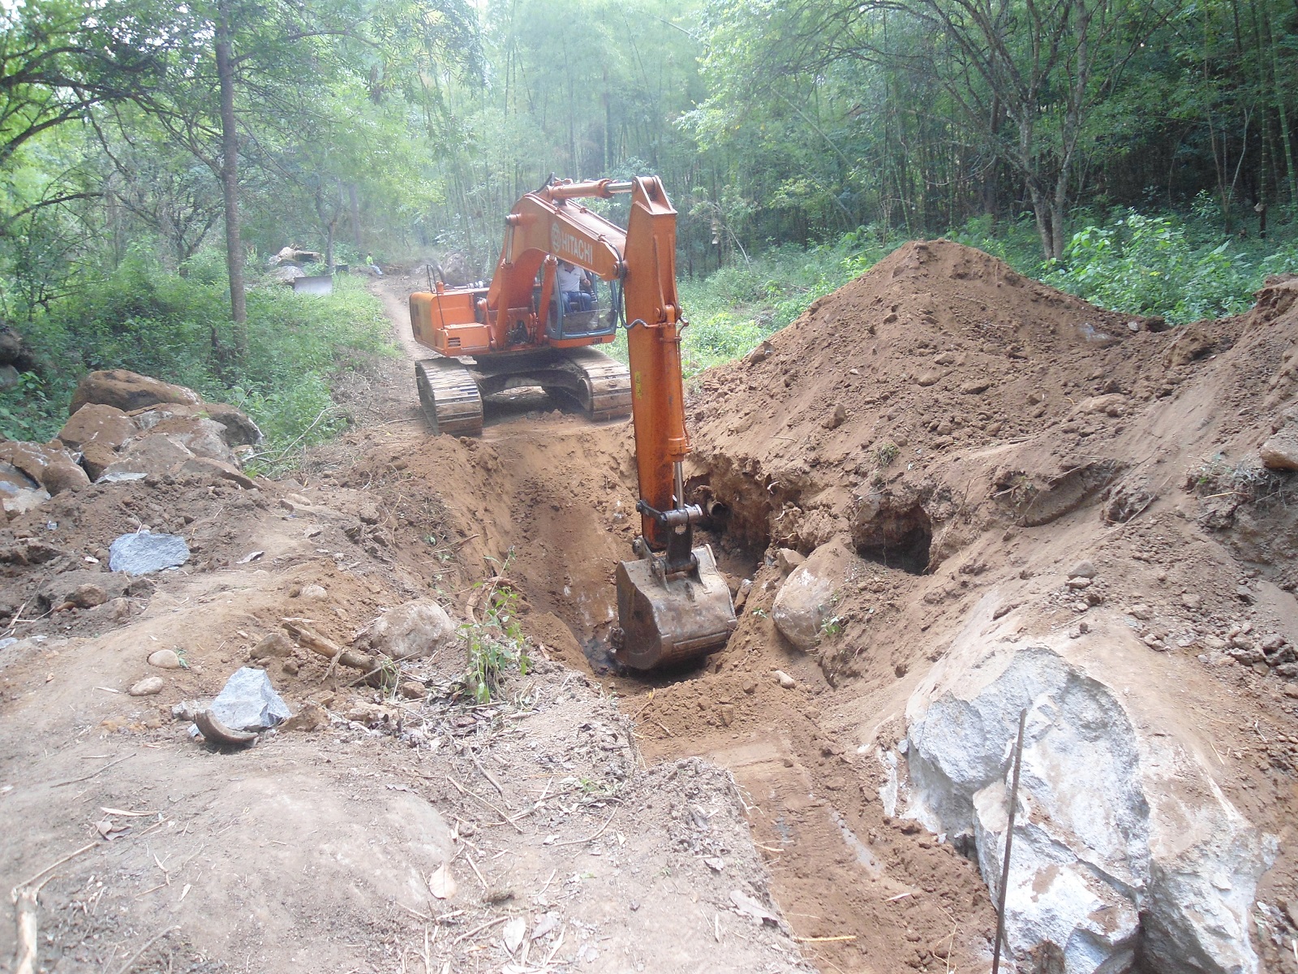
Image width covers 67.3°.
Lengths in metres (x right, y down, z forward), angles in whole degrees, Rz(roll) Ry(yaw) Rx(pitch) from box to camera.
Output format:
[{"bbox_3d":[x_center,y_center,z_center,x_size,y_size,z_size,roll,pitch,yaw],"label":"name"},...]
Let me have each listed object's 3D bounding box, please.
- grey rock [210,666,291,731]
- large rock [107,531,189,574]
[{"bbox_3d":[-1.633,0.880,4.000,0.320,0.210,0.240,-8,17,-22],"label":"grey rock"},{"bbox_3d":[-3.330,0.443,6.500,0.510,0.220,0.340,-8,12,-27],"label":"large rock"}]

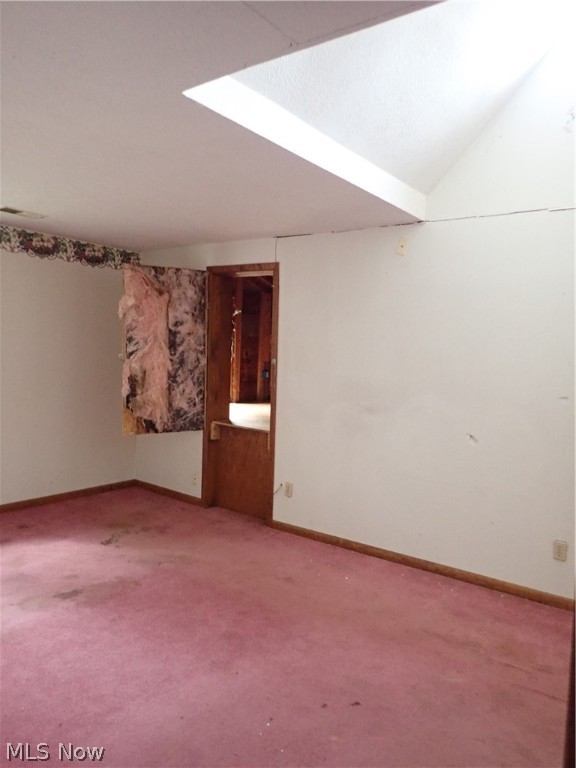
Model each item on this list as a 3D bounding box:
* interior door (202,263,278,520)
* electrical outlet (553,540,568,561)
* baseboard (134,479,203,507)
[{"bbox_3d":[-0.406,0.071,4.779,0.806,2.151,0.100,5,5,36],"label":"interior door"},{"bbox_3d":[1.603,0.990,3.273,0.071,0.112,0.010,5,5,36],"label":"electrical outlet"},{"bbox_3d":[-1.168,1.045,5.334,0.934,0.078,0.016,5,5,36],"label":"baseboard"}]

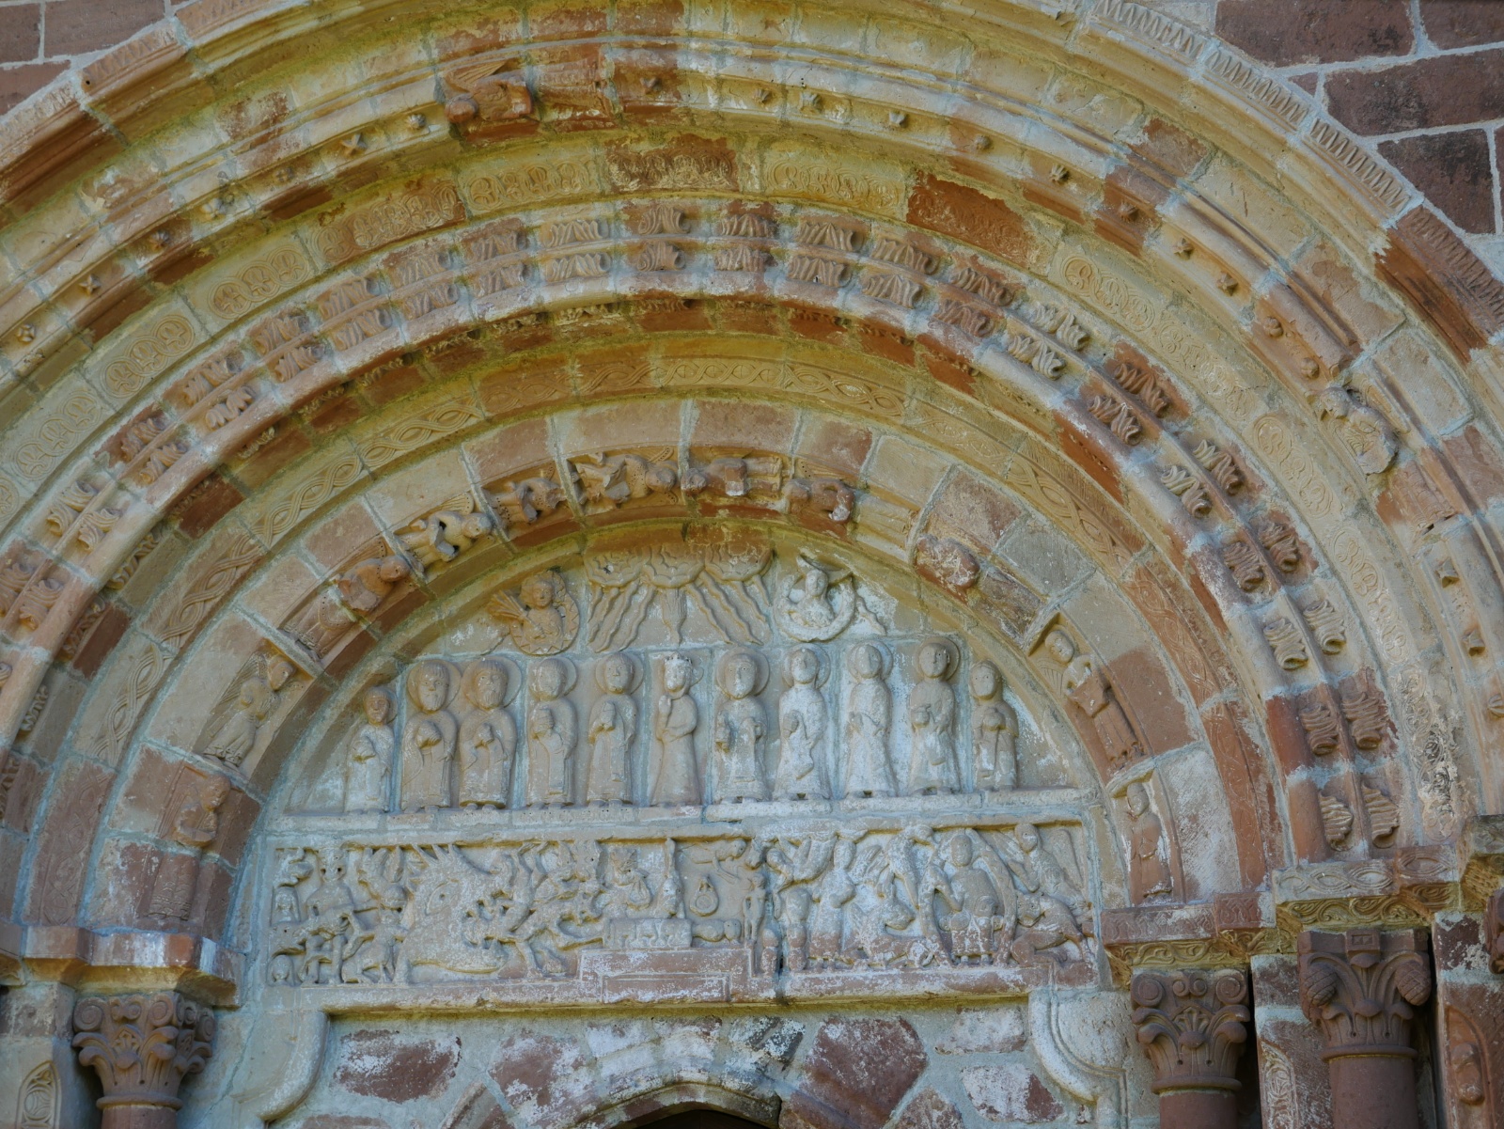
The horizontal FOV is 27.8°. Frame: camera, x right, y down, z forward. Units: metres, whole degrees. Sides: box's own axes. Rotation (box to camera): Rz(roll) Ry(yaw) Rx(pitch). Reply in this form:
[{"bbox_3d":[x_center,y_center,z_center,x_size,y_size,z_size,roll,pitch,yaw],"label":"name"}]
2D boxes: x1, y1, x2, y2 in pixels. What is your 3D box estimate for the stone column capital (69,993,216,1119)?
[{"bbox_3d":[-1.502,1.205,7.500,0.265,0.275,0.270,-2,-13,7],"label":"stone column capital"}]

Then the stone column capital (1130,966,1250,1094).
[{"bbox_3d":[1.037,1.102,7.206,0.265,0.280,0.265,-2,-13,7],"label":"stone column capital"}]

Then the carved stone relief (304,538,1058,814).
[{"bbox_3d":[-0.176,0.284,7.655,1.870,0.690,0.140,-2,-13,7],"label":"carved stone relief"}]

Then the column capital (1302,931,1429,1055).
[{"bbox_3d":[1.365,0.955,6.775,0.275,0.275,0.275,-2,-13,7],"label":"column capital"}]

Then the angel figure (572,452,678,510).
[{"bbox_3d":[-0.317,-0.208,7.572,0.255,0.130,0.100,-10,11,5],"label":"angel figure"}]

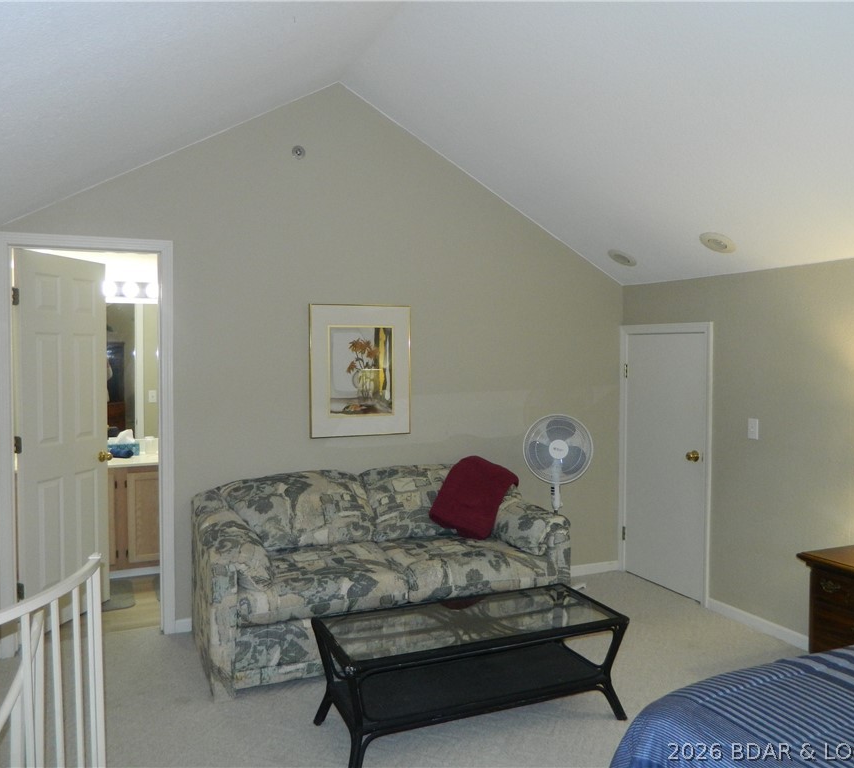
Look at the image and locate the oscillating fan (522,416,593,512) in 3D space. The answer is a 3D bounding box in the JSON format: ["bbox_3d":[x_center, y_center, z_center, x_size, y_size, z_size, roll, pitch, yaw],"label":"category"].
[{"bbox_3d":[0.825,0.769,4.663,0.460,1.150,0.430,1,3,10],"label":"oscillating fan"}]

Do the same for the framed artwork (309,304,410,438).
[{"bbox_3d":[-0.385,-0.076,4.382,0.620,0.772,0.030,-1,3,-23],"label":"framed artwork"}]

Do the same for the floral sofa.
[{"bbox_3d":[-0.231,0.926,4.009,1.920,0.880,0.830,-1,3,-23],"label":"floral sofa"}]

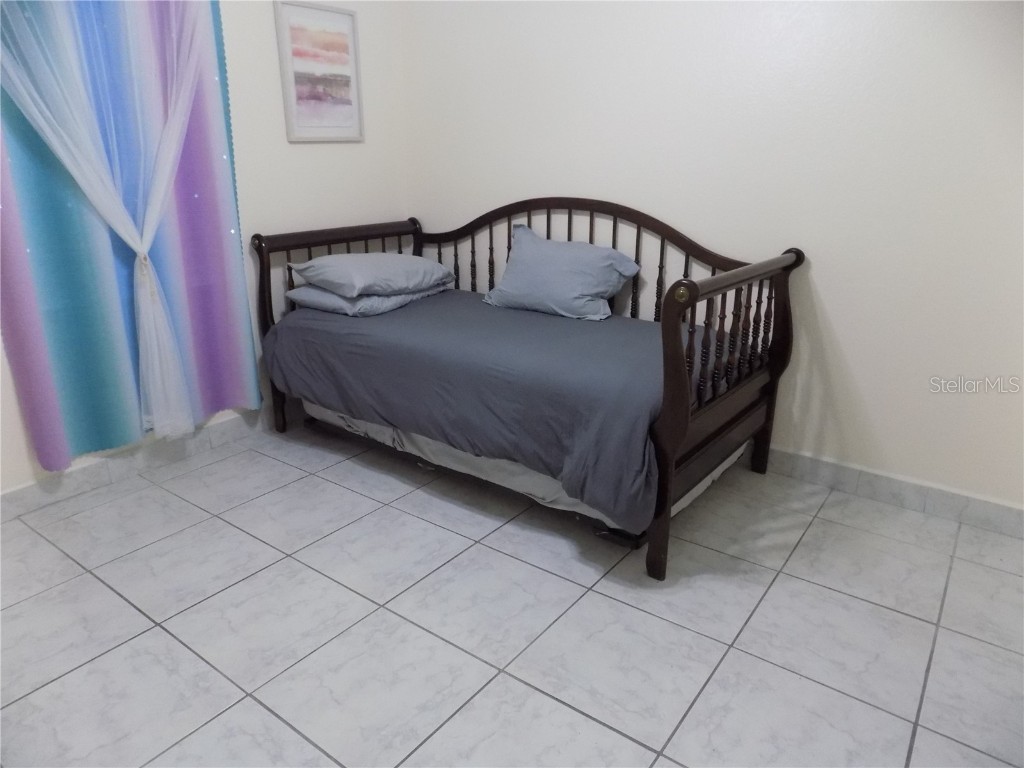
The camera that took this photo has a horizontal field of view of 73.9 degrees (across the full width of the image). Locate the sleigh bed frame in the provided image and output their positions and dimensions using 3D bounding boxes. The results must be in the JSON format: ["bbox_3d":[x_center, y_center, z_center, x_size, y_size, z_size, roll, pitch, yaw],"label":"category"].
[{"bbox_3d":[-0.023,-0.218,2.989,2.145,1.123,1.015,14,22,35],"label":"sleigh bed frame"}]

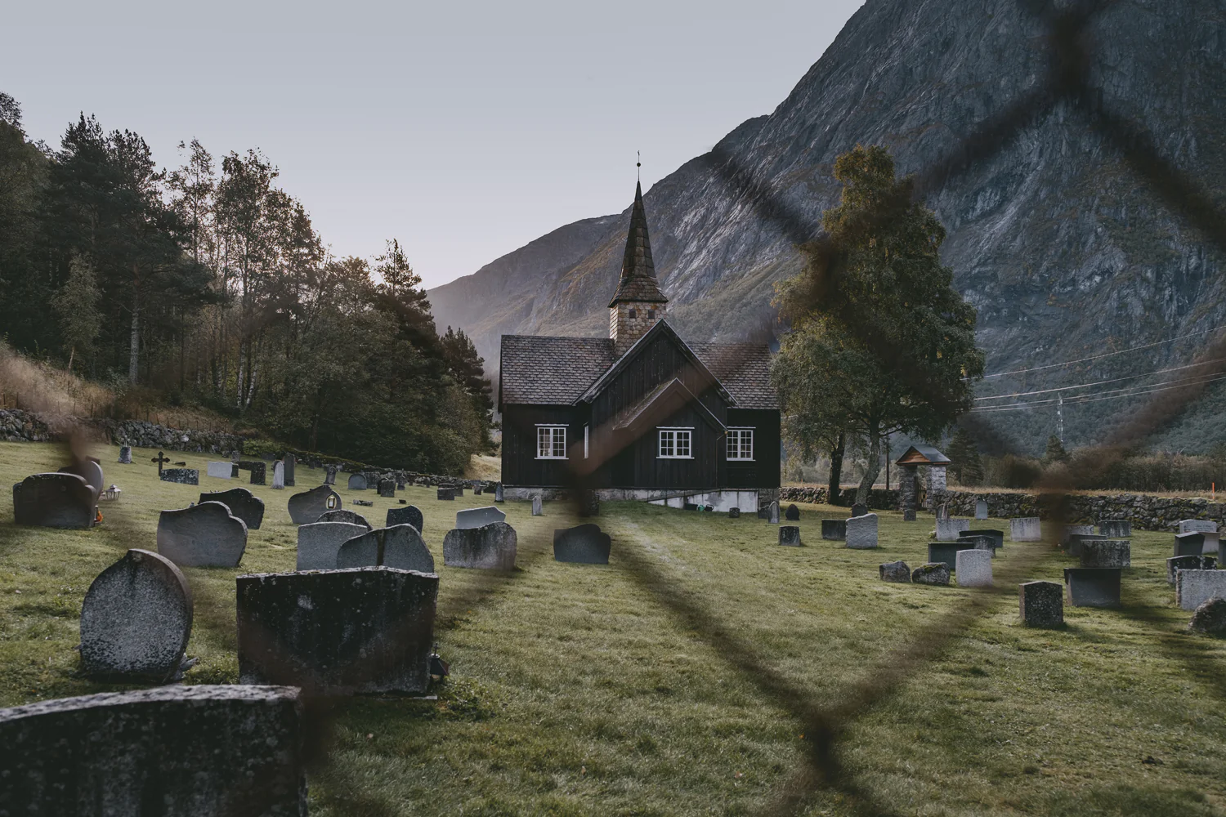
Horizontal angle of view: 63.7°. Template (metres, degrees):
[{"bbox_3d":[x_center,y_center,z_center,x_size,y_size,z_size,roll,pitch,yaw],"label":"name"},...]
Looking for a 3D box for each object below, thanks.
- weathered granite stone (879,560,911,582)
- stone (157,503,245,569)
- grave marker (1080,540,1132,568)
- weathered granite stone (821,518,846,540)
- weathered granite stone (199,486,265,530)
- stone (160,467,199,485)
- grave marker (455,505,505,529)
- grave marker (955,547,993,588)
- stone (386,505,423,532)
[{"bbox_3d":[4.456,2.583,15.760,0.469,0.318,0.320,0,-4,0],"label":"weathered granite stone"},{"bbox_3d":[-4.315,1.321,10.400,0.846,0.677,0.140,1,-3,-11],"label":"stone"},{"bbox_3d":[10.340,3.064,20.800,1.044,0.593,0.200,0,-4,0],"label":"grave marker"},{"bbox_3d":[4.890,2.637,21.500,0.688,0.422,0.150,1,-3,-11],"label":"weathered granite stone"},{"bbox_3d":[-5.804,1.539,15.067,0.950,0.610,0.135,1,-3,-5],"label":"weathered granite stone"},{"bbox_3d":[-11.167,1.738,25.600,0.989,0.396,0.200,0,-4,0],"label":"stone"},{"bbox_3d":[-2.133,1.868,16.000,0.785,0.559,0.140,1,-3,-11],"label":"grave marker"},{"bbox_3d":[5.155,2.276,14.100,0.500,0.509,0.130,1,-3,-11],"label":"grave marker"},{"bbox_3d":[-3.630,1.977,17.265,0.630,0.560,0.130,1,-3,-5],"label":"stone"}]

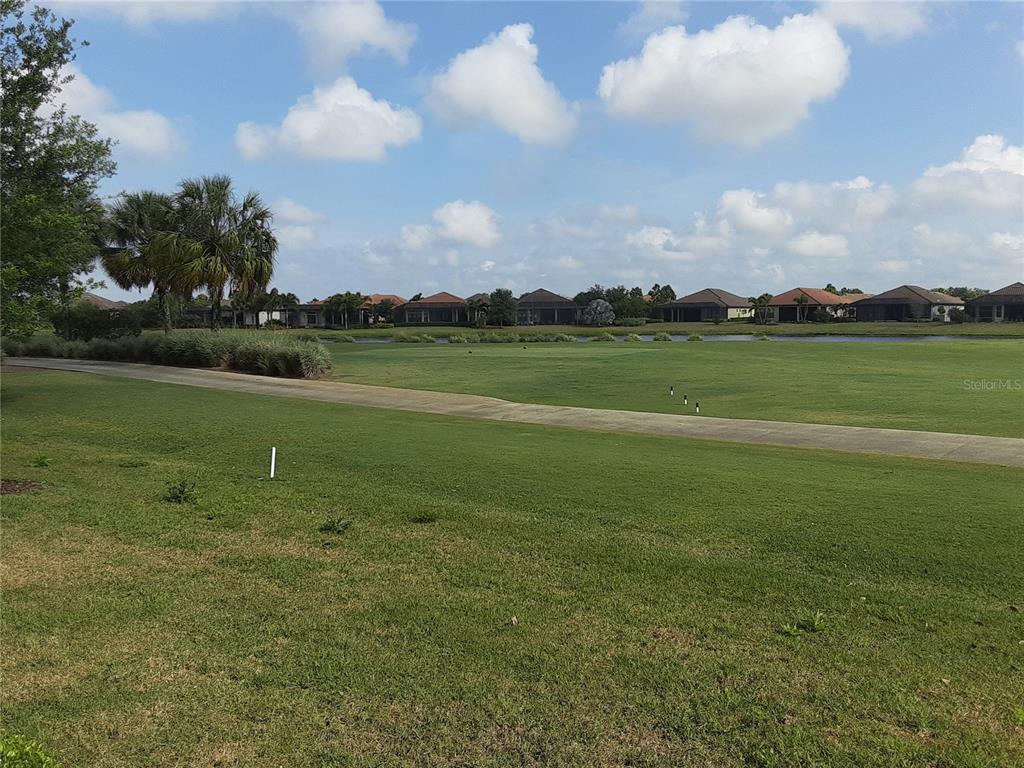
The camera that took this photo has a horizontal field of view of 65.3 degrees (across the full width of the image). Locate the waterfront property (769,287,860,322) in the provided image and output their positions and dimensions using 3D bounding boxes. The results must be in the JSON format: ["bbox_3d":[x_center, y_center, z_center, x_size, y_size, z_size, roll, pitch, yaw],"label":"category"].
[{"bbox_3d":[55.907,-14.730,148.824,13.000,5.900,17.000,3,6,33],"label":"waterfront property"}]

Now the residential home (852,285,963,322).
[{"bbox_3d":[68.246,-14.004,139.386,14.000,6.100,17.000,4,7,38],"label":"residential home"}]

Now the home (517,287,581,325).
[{"bbox_3d":[6.725,-13.956,144.117,12.000,6.100,17.000,0,5,7],"label":"home"}]

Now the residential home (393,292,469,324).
[{"bbox_3d":[-13.662,-13.673,144.166,12.500,5.700,17.000,0,5,5],"label":"residential home"}]

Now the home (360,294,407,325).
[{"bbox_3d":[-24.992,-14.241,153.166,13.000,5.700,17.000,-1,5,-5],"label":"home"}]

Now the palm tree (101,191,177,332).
[{"bbox_3d":[-17.642,-5.509,37.670,3.900,7.100,3.900,0,5,0],"label":"palm tree"}]

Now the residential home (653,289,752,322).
[{"bbox_3d":[38.247,-15.348,154.810,14.000,6.200,17.000,3,6,33],"label":"residential home"}]

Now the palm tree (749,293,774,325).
[{"bbox_3d":[42.161,-12.695,134.754,3.800,5.300,3.800,0,5,0],"label":"palm tree"}]

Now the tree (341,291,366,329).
[{"bbox_3d":[-25.413,-11.881,127.721,3.900,6.000,3.900,0,5,0],"label":"tree"}]

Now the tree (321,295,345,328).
[{"bbox_3d":[-28.901,-11.948,129.759,3.600,5.200,3.600,0,5,0],"label":"tree"}]

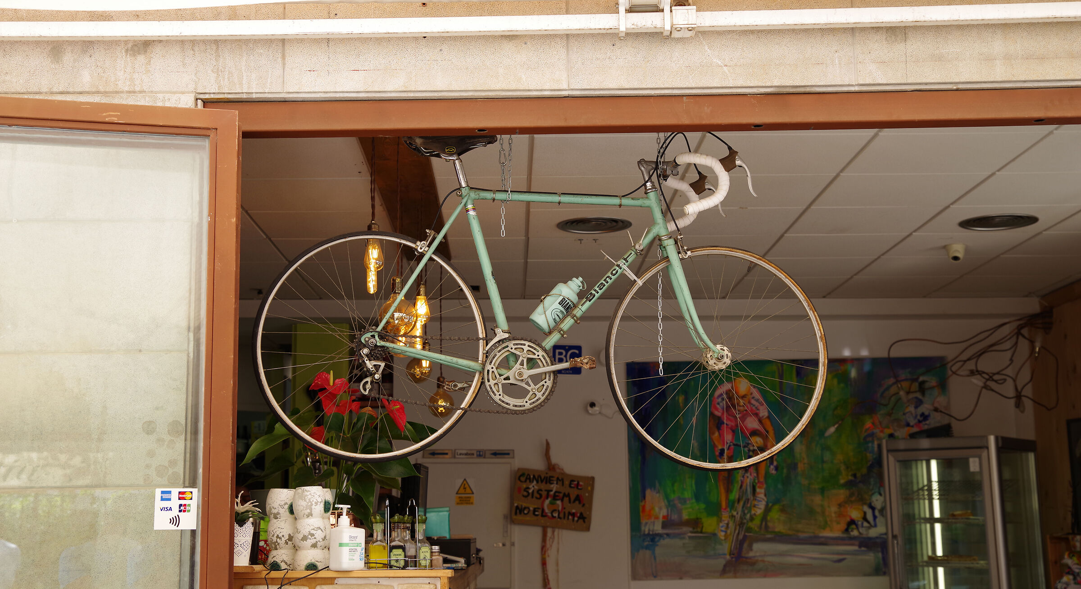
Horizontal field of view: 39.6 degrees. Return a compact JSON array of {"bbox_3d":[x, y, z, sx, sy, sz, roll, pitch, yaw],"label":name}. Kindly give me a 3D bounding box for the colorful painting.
[{"bbox_3d":[1.478,1.022,8.861,1.914,1.274,0.035,0,-9,-1],"label":"colorful painting"}]

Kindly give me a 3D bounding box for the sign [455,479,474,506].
[{"bbox_3d":[-0.448,1.172,8.895,0.110,0.158,0.003,-1,-9,-1],"label":"sign"}]

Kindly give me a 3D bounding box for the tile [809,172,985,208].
[{"bbox_3d":[1.458,-0.428,6.095,0.600,0.018,0.600,0,-9,-1],"label":"tile"}]

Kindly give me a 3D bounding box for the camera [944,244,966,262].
[{"bbox_3d":[2.033,-0.196,7.341,0.102,0.080,0.104,-3,-9,16],"label":"camera"}]

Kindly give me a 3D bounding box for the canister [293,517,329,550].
[{"bbox_3d":[-0.615,0.639,4.019,0.090,0.089,0.090,0,-9,-1],"label":"canister"}]

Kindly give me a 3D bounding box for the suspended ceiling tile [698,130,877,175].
[{"bbox_3d":[0.864,-0.517,5.493,0.595,0.020,0.595,-1,-9,-1],"label":"suspended ceiling tile"}]

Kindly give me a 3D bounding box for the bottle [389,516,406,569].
[{"bbox_3d":[-0.378,0.655,3.961,0.047,0.146,0.047,0,-9,-1],"label":"bottle"}]

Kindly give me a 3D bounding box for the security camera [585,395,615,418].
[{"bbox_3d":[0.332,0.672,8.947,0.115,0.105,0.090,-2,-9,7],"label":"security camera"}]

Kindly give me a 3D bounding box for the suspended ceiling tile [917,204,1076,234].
[{"bbox_3d":[2.046,-0.340,6.714,0.600,0.018,0.600,0,-9,-1],"label":"suspended ceiling tile"}]

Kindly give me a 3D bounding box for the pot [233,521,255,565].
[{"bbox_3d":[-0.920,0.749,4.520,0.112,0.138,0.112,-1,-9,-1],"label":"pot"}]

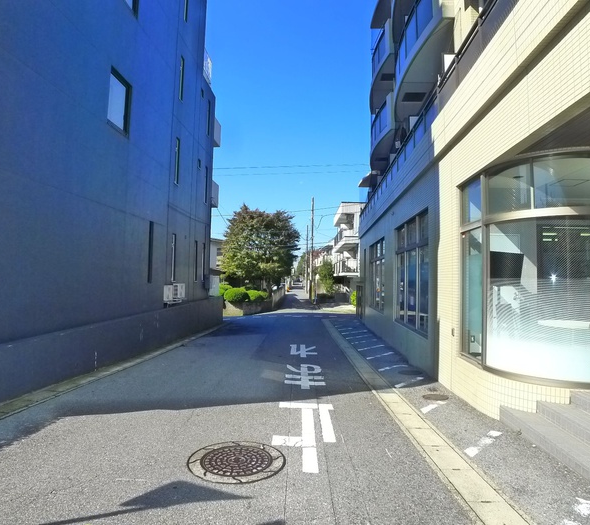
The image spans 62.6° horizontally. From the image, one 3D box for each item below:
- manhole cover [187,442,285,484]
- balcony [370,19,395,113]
[{"bbox_3d":[-0.558,1.914,4.629,0.930,0.050,0.930,1,-2,0],"label":"manhole cover"},{"bbox_3d":[4.012,-8.172,20.867,1.300,1.360,6.300,1,-2,3],"label":"balcony"}]

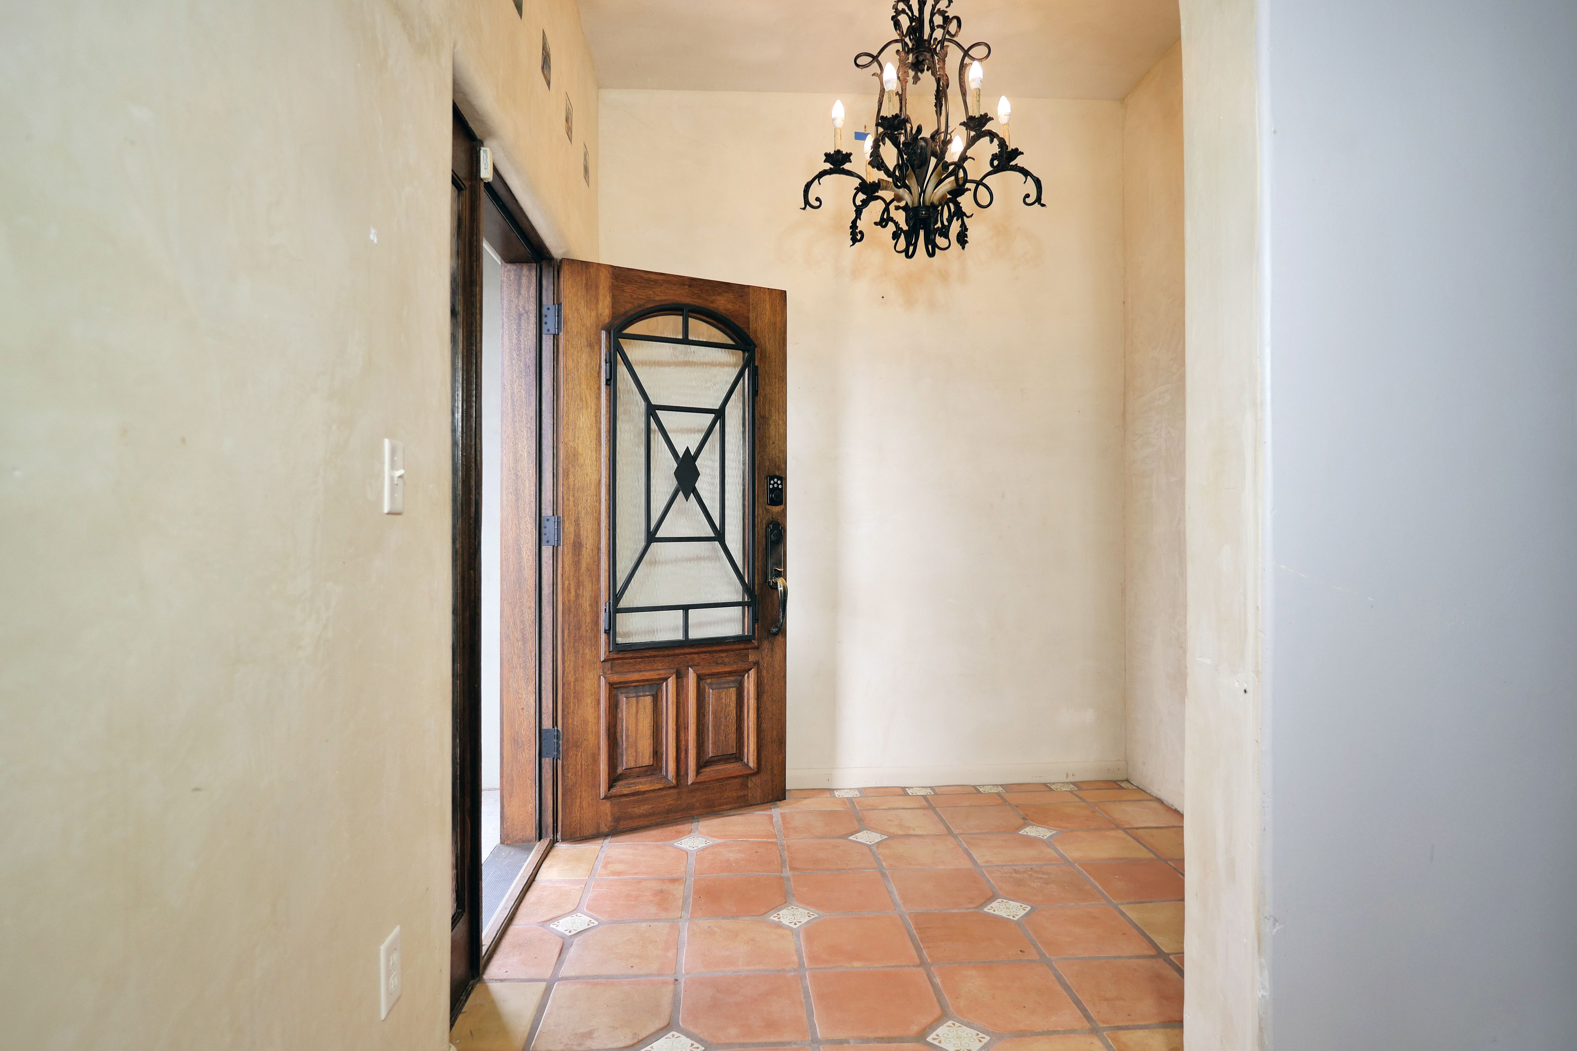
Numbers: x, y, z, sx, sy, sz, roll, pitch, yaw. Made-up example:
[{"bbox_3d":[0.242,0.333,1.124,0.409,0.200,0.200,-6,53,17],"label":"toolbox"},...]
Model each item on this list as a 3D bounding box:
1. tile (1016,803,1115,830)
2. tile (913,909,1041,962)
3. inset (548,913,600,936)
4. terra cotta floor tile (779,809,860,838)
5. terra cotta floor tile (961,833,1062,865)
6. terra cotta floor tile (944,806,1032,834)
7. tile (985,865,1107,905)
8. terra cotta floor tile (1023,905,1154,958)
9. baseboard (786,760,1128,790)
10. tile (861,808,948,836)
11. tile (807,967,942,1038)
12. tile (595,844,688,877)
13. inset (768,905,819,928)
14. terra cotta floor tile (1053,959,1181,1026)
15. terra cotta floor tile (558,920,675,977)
[{"bbox_3d":[1.073,1.143,3.070,0.310,0.016,0.270,0,0,-3],"label":"tile"},{"bbox_3d":[0.493,1.115,2.131,0.282,0.015,0.253,0,0,-4],"label":"tile"},{"bbox_3d":[-0.599,1.115,2.191,0.097,0.012,0.097,0,0,41],"label":"inset"},{"bbox_3d":[0.121,1.143,2.994,0.288,0.016,0.260,0,0,-3],"label":"terra cotta floor tile"},{"bbox_3d":[0.762,1.117,2.704,0.282,0.015,0.253,0,0,-4],"label":"terra cotta floor tile"},{"bbox_3d":[0.753,1.146,3.045,0.298,0.020,0.264,0,0,-4],"label":"terra cotta floor tile"},{"bbox_3d":[0.802,1.143,2.489,0.308,0.016,0.272,0,0,-4],"label":"tile"},{"bbox_3d":[0.822,1.146,2.204,0.298,0.020,0.264,0,0,-4],"label":"terra cotta floor tile"},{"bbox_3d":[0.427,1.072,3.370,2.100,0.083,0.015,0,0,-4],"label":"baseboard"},{"bbox_3d":[0.433,1.119,2.958,0.282,0.015,0.253,0,0,-4],"label":"tile"},{"bbox_3d":[0.208,1.146,1.880,0.298,0.020,0.264,0,0,-4],"label":"tile"},{"bbox_3d":[-0.484,1.143,2.669,0.288,0.016,0.262,0,0,-3],"label":"tile"},{"bbox_3d":[0.016,1.141,2.287,0.100,0.012,0.100,0,0,41],"label":"inset"},{"bbox_3d":[0.822,1.113,1.878,0.282,0.015,0.253,0,0,-4],"label":"terra cotta floor tile"},{"bbox_3d":[-0.441,1.146,2.116,0.298,0.020,0.264,0,0,-4],"label":"terra cotta floor tile"}]

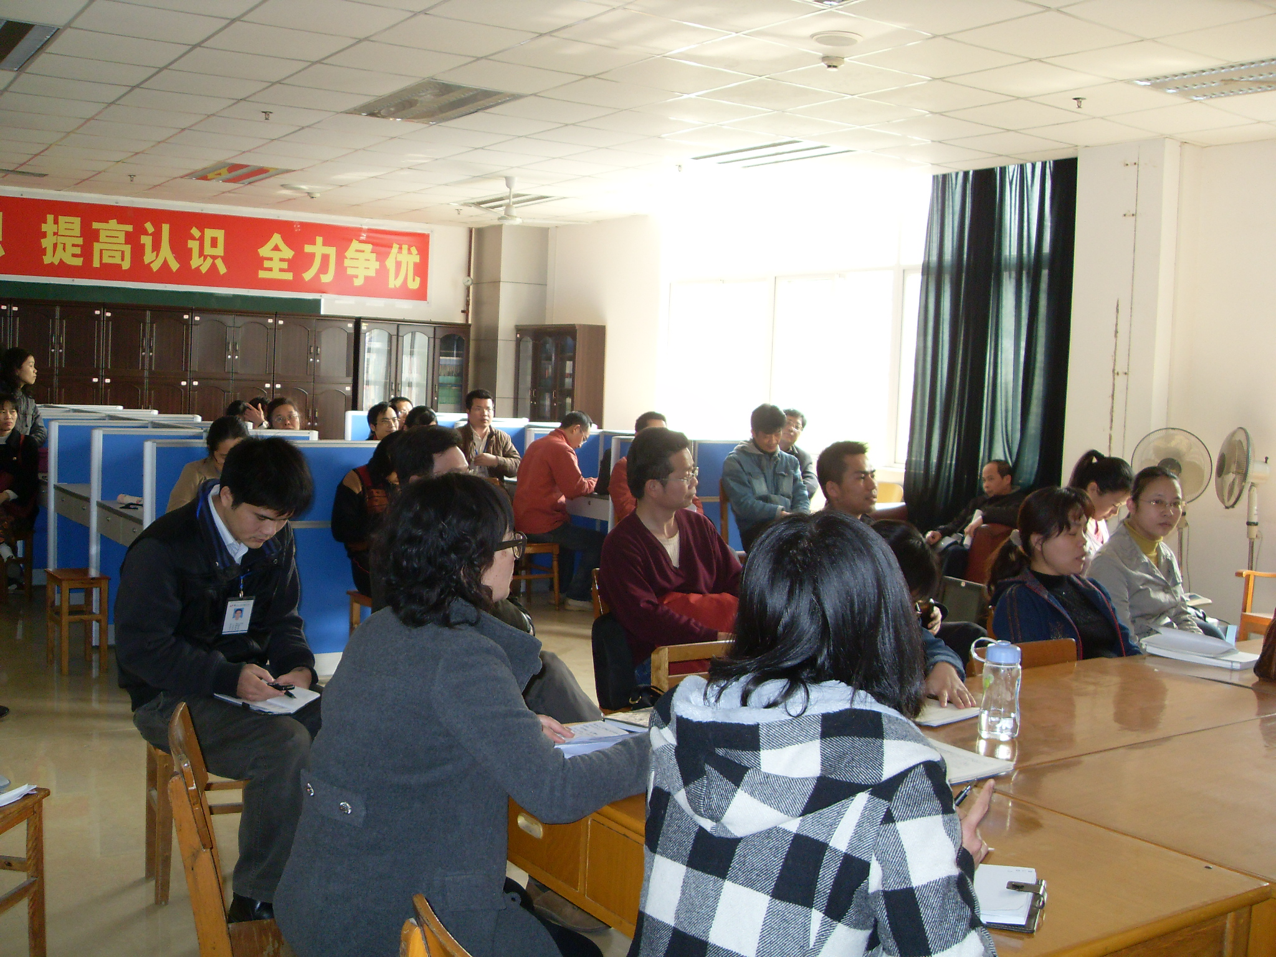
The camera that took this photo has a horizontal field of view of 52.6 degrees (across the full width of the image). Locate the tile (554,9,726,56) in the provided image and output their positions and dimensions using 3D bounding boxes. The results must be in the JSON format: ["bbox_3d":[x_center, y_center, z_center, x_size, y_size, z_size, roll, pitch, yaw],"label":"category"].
[{"bbox_3d":[0.011,-1.964,5.694,0.600,0.020,0.600,-1,6,-33],"label":"tile"}]

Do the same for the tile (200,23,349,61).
[{"bbox_3d":[-1.679,-2.045,6.035,0.600,0.020,0.600,-1,6,-33],"label":"tile"}]

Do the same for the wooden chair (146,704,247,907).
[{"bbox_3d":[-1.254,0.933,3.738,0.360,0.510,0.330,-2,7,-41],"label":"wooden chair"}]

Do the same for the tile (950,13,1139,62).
[{"bbox_3d":[1.661,-1.815,5.290,0.600,0.022,0.600,-1,6,-34],"label":"tile"}]

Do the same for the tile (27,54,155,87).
[{"bbox_3d":[-2.842,-2.139,6.719,0.600,0.025,0.600,-1,5,-33],"label":"tile"}]

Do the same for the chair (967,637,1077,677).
[{"bbox_3d":[1.144,0.870,3.368,0.430,0.810,0.470,-1,6,-33],"label":"chair"}]

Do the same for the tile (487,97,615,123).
[{"bbox_3d":[-0.492,-2.129,7.461,0.595,0.020,0.595,-1,6,-33],"label":"tile"}]

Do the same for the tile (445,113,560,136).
[{"bbox_3d":[-0.832,-2.177,7.948,0.600,0.030,0.600,-1,6,-34],"label":"tile"}]

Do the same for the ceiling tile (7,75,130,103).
[{"bbox_3d":[-3.326,-2.281,7.559,0.600,0.030,0.600,-1,6,-34],"label":"ceiling tile"}]

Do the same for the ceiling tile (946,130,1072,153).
[{"bbox_3d":[2.228,-2.020,7.770,0.595,0.020,0.595,-1,6,-33],"label":"ceiling tile"}]

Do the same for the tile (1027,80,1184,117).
[{"bbox_3d":[2.462,-1.972,6.745,0.600,0.030,0.600,-1,6,-34],"label":"tile"}]

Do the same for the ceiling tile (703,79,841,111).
[{"bbox_3d":[0.702,-2.022,6.772,0.600,0.025,0.600,-1,5,-33],"label":"ceiling tile"}]

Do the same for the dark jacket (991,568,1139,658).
[{"bbox_3d":[1.150,0.388,3.474,0.460,0.480,0.330,-1,6,-38],"label":"dark jacket"}]

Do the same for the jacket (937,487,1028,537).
[{"bbox_3d":[2.052,0.232,7.600,0.480,0.480,0.550,-1,6,-37],"label":"jacket"}]

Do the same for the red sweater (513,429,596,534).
[{"bbox_3d":[-0.505,0.033,7.834,0.430,0.580,0.440,-1,5,-33],"label":"red sweater"}]

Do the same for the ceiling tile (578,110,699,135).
[{"bbox_3d":[0.015,-2.140,7.790,0.595,0.020,0.595,-1,6,-33],"label":"ceiling tile"}]

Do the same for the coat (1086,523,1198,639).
[{"bbox_3d":[1.650,0.422,4.200,0.450,0.570,0.370,-1,6,-37],"label":"coat"}]

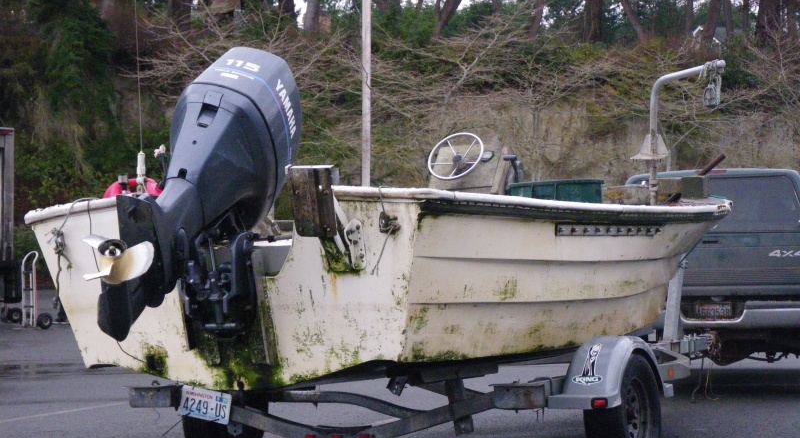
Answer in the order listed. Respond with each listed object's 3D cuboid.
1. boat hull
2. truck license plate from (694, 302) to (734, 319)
[{"bbox_3d":[0.797,0.319,10.881,2.170,0.930,6.850,-3,-1,29],"label":"boat hull"},{"bbox_3d":[2.526,0.742,14.350,0.305,0.152,0.012,-1,-1,13],"label":"truck license plate"}]

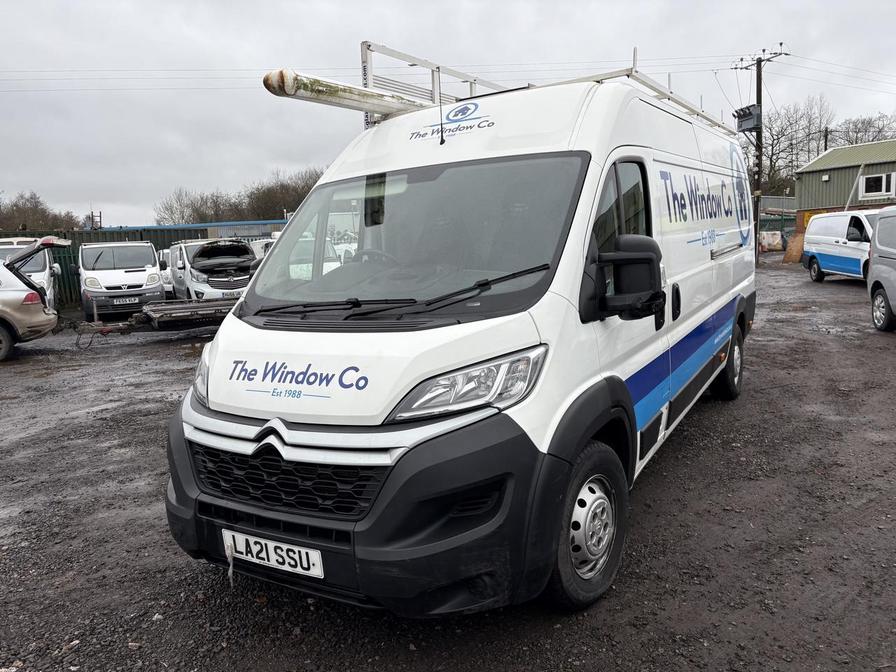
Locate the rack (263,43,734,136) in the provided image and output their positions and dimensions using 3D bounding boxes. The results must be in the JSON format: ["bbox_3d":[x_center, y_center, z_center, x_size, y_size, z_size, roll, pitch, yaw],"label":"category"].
[{"bbox_3d":[0.861,-1.911,5.242,1.890,0.620,4.970,1,10,31],"label":"rack"}]

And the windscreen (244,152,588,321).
[{"bbox_3d":[-0.237,-0.465,3.308,1.720,0.180,1.080,1,52,31],"label":"windscreen"}]

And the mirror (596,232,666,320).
[{"bbox_3d":[0.784,-0.256,2.856,0.270,0.370,0.200,1,10,31],"label":"mirror"}]

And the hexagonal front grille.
[{"bbox_3d":[-0.672,0.534,2.612,1.070,0.230,0.140,1,10,31],"label":"hexagonal front grille"}]

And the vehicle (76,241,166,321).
[{"bbox_3d":[-9.174,-1.584,18.798,1.900,1.970,4.780,-6,8,-25],"label":"vehicle"}]

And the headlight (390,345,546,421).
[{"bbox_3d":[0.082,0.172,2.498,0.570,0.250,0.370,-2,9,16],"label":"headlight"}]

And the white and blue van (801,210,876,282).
[{"bbox_3d":[11.372,-2.318,17.653,1.930,1.910,4.950,-2,8,6],"label":"white and blue van"}]

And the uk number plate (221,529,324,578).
[{"bbox_3d":[-0.684,0.838,2.599,0.520,0.111,0.015,1,10,31],"label":"uk number plate"}]

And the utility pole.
[{"bbox_3d":[13.978,-8.022,30.490,0.950,9.750,2.400,-8,9,-35],"label":"utility pole"}]

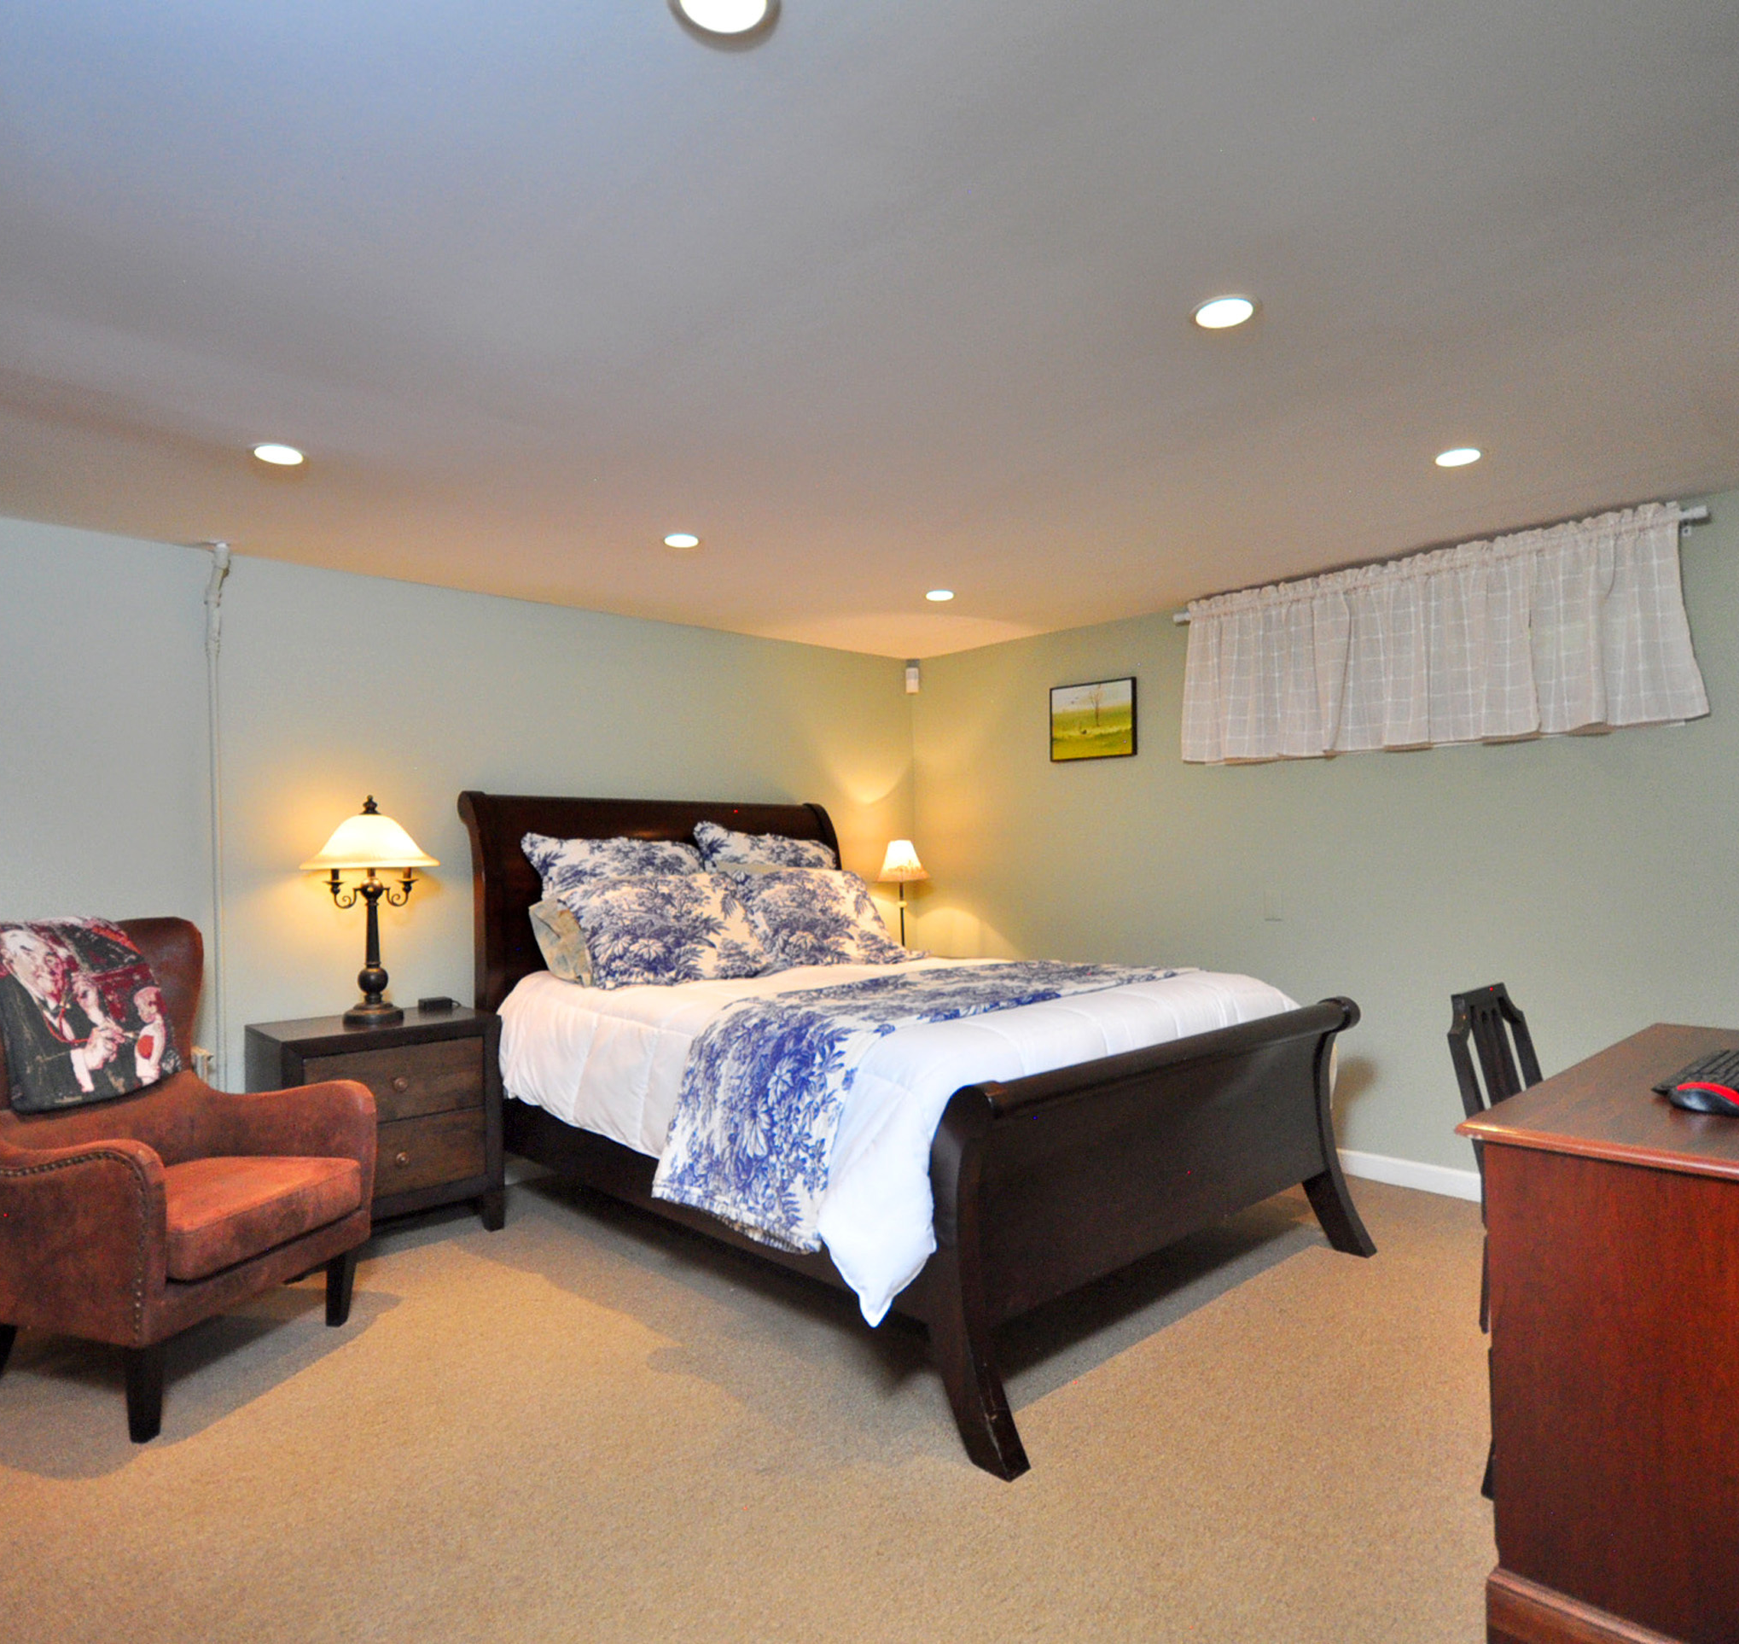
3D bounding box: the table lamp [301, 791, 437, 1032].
[{"bbox_3d":[-1.526,0.265,3.157,0.390,0.690,0.390,0,0,-42],"label":"table lamp"}]

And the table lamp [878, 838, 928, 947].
[{"bbox_3d":[0.152,0.337,4.572,0.300,0.520,0.300,-1,0,0],"label":"table lamp"}]

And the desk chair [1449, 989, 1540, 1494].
[{"bbox_3d":[1.397,0.768,1.892,0.450,0.930,0.480,0,0,-42],"label":"desk chair"}]

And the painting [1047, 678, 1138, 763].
[{"bbox_3d":[0.930,-0.419,4.329,0.030,0.330,0.430,0,0,-42],"label":"painting"}]

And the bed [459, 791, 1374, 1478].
[{"bbox_3d":[0.023,0.577,3.282,1.580,1.360,2.320,0,0,-43],"label":"bed"}]

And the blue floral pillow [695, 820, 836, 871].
[{"bbox_3d":[-0.403,0.282,4.127,0.680,0.480,0.180,0,-15,-42],"label":"blue floral pillow"}]

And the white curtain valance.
[{"bbox_3d":[1.740,-0.564,3.399,0.100,0.620,1.600,0,0,-42],"label":"white curtain valance"}]

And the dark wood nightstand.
[{"bbox_3d":[-1.505,0.942,3.151,0.610,0.667,0.360,0,0,-42],"label":"dark wood nightstand"}]

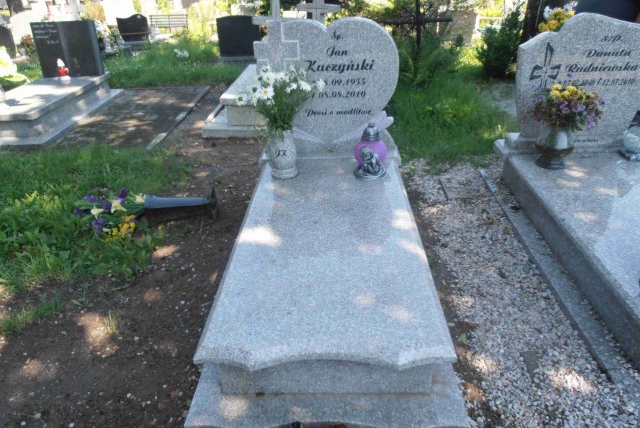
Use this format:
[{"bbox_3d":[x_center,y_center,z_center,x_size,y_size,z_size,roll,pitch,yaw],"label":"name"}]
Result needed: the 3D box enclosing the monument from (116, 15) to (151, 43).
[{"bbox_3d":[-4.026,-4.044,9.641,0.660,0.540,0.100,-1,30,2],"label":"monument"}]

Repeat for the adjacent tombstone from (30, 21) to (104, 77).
[{"bbox_3d":[-3.218,-2.113,5.692,0.760,0.670,0.120,-1,27,2],"label":"adjacent tombstone"}]

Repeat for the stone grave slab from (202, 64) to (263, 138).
[{"bbox_3d":[-0.583,-1.366,5.024,1.100,0.380,1.800,-1,30,2],"label":"stone grave slab"}]

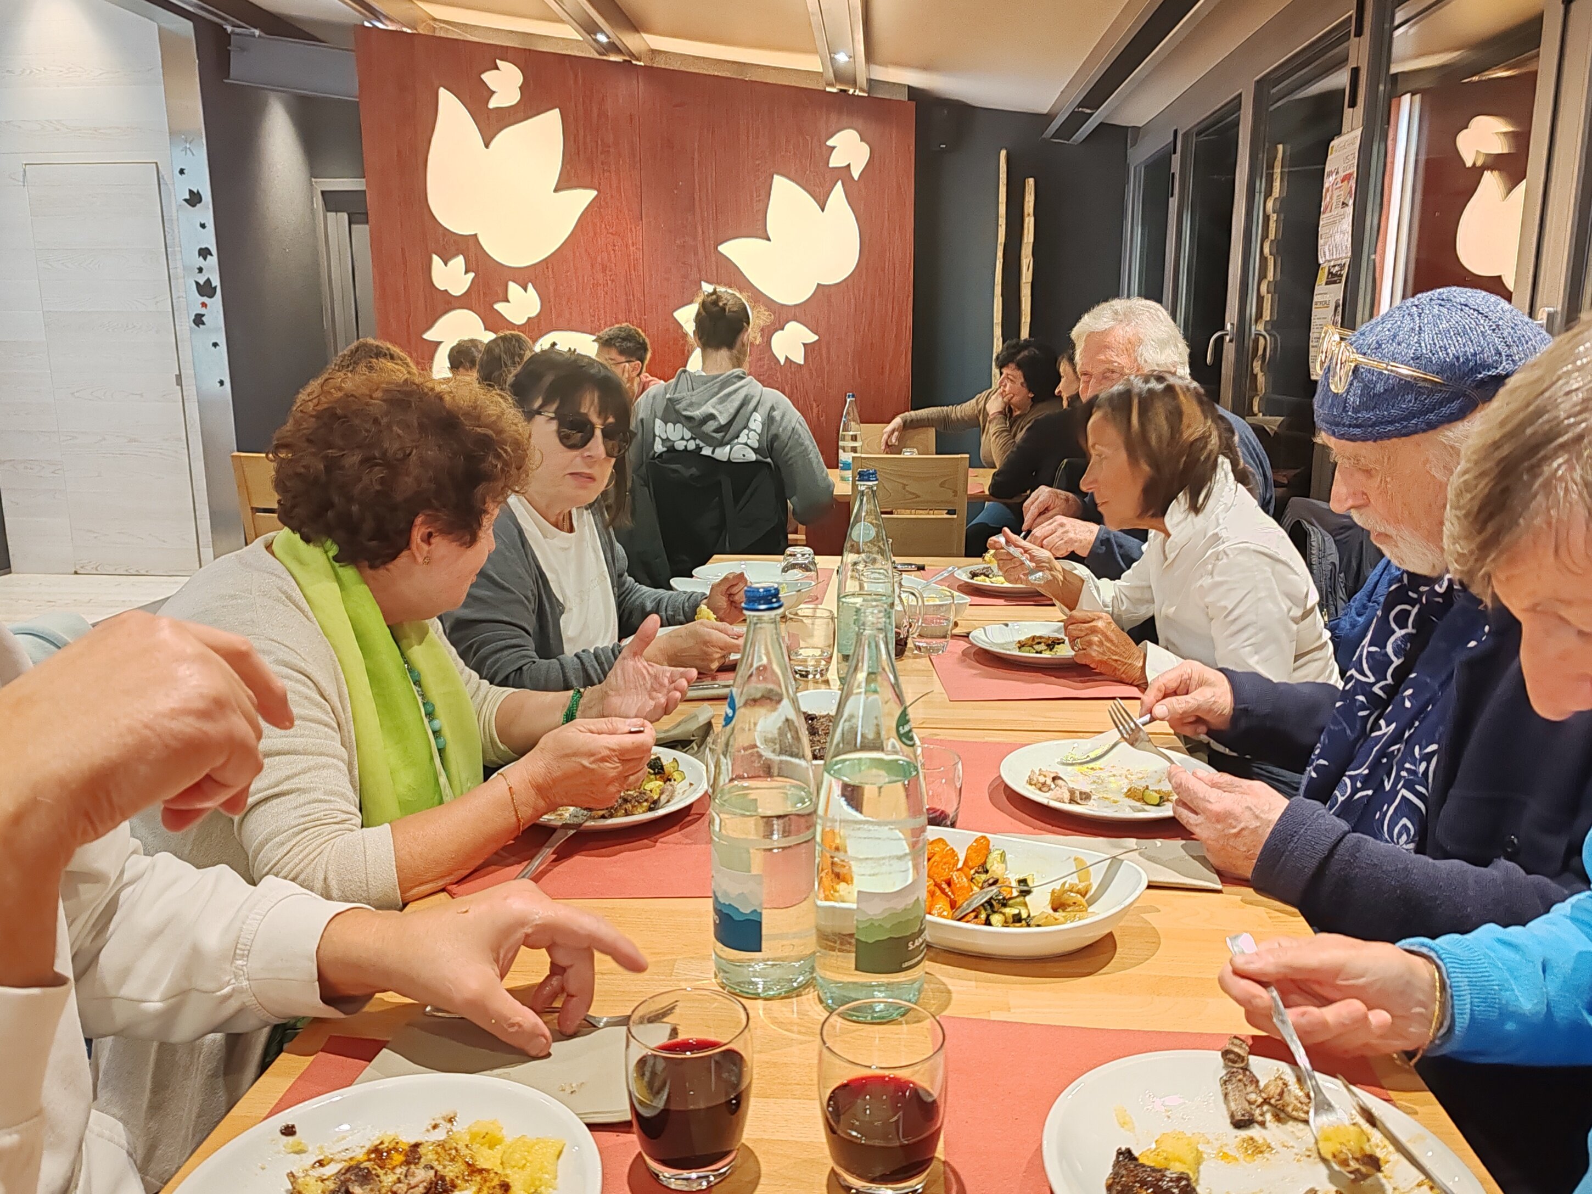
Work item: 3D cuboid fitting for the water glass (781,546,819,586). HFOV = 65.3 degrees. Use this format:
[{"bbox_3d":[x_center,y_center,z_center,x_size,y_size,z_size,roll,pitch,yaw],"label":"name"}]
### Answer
[{"bbox_3d":[0.009,-0.050,2.532,0.078,0.096,0.078,1,11,4],"label":"water glass"}]

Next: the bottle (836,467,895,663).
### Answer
[{"bbox_3d":[0.105,-0.032,1.840,0.083,0.316,0.083,1,12,4],"label":"bottle"}]

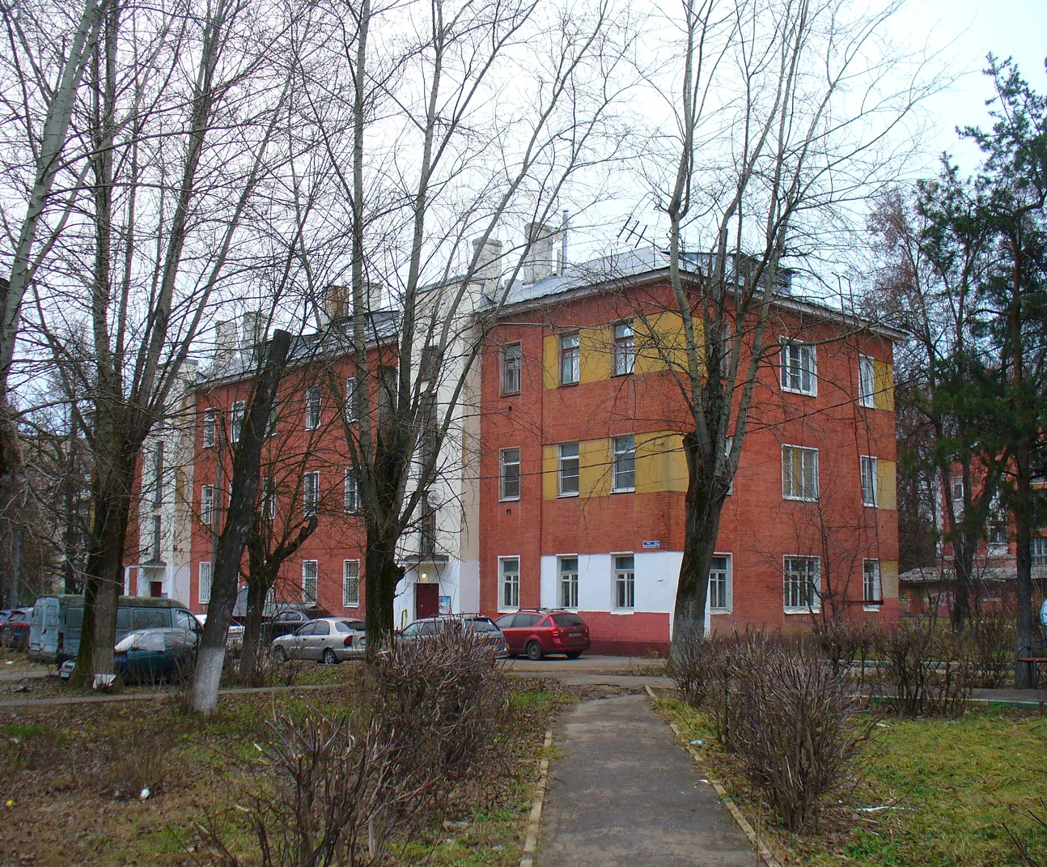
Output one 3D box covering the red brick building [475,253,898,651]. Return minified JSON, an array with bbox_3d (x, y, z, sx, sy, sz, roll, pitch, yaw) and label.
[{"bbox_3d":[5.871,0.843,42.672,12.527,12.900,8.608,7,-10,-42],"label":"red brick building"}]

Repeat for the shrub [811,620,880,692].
[{"bbox_3d":[5.566,3.746,21.300,1.150,1.280,1.150,1,-7,0],"label":"shrub"}]

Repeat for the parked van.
[{"bbox_3d":[-11.353,5.647,35.551,4.950,2.000,1.880,7,-10,-42],"label":"parked van"}]

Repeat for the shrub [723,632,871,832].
[{"bbox_3d":[1.954,2.107,8.909,1.032,1.299,1.032,0,-7,0],"label":"shrub"}]

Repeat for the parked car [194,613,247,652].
[{"bbox_3d":[-11.021,7.141,44.002,1.700,1.440,4.300,7,-10,-42],"label":"parked car"}]

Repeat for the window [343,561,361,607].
[{"bbox_3d":[-6.479,5.685,46.579,0.150,1.780,1.060,7,-10,-42],"label":"window"}]

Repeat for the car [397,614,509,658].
[{"bbox_3d":[-2.521,5.972,36.500,1.700,1.480,4.350,7,-10,-43],"label":"car"}]

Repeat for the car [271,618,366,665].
[{"bbox_3d":[-6.228,6.505,39.000,4.240,1.430,1.680,-6,-10,44],"label":"car"}]

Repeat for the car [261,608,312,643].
[{"bbox_3d":[-7.877,7.204,45.000,1.750,1.430,4.600,7,-10,-43],"label":"car"}]

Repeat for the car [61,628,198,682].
[{"bbox_3d":[-10.592,6.025,34.300,4.270,1.420,1.680,7,-10,-42],"label":"car"}]

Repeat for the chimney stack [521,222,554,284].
[{"bbox_3d":[0.581,-7.296,51.114,1.060,2.565,0.640,7,-10,-42],"label":"chimney stack"}]

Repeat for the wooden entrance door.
[{"bbox_3d":[-3.530,6.567,45.372,0.120,2.100,1.280,7,-10,-42],"label":"wooden entrance door"}]

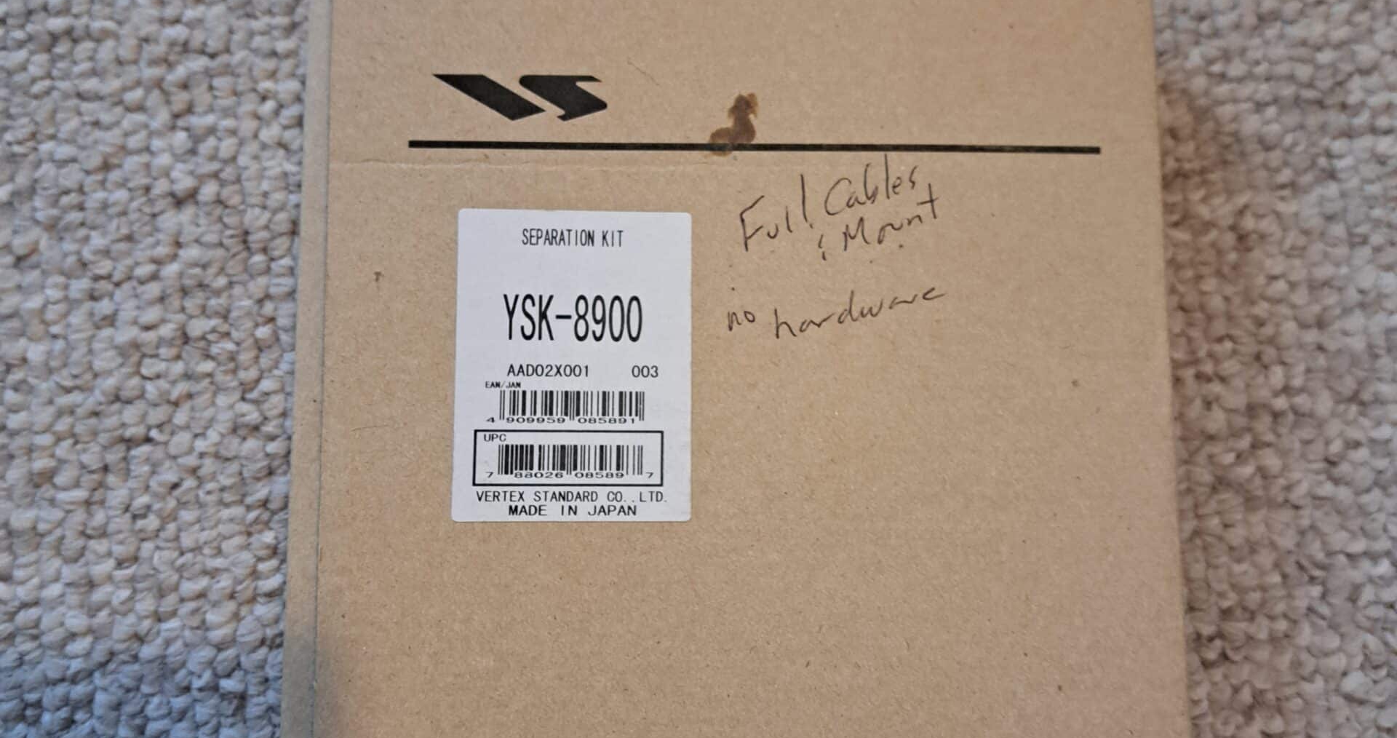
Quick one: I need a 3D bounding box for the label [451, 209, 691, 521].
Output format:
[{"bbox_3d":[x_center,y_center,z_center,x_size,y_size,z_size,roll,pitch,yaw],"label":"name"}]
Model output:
[{"bbox_3d":[-0.026,-0.001,0.275,0.050,0.001,0.067,0,83,-3],"label":"label"}]

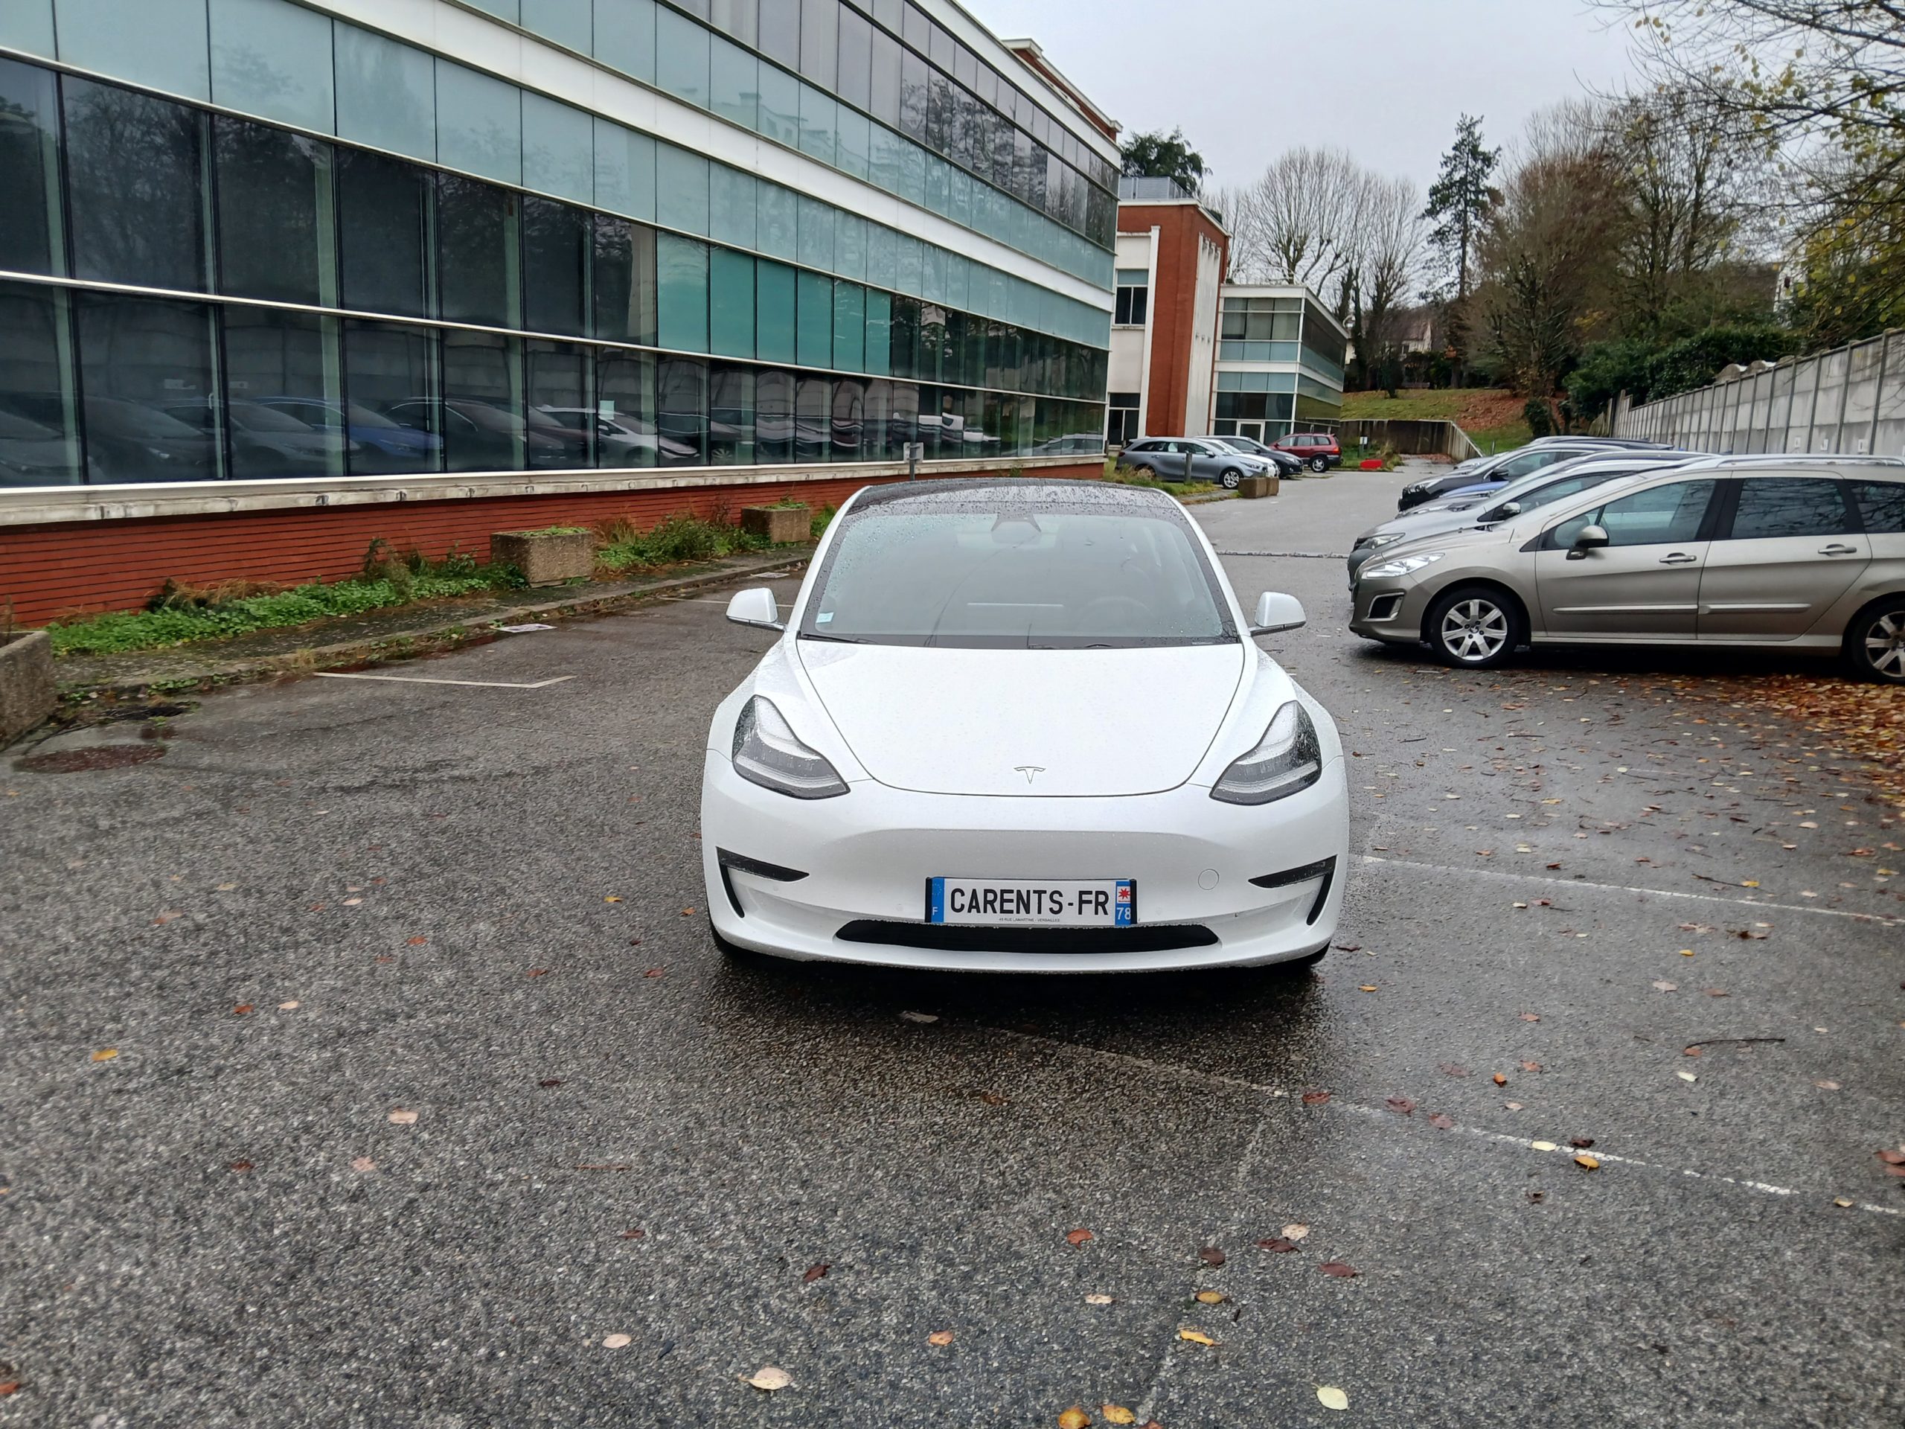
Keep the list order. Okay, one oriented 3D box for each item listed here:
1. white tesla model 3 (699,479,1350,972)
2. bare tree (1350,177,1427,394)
[{"bbox_3d":[0.243,-0.261,5.856,1.860,1.443,4.690,1,11,1],"label":"white tesla model 3"},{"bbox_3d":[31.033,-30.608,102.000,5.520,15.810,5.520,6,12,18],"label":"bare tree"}]

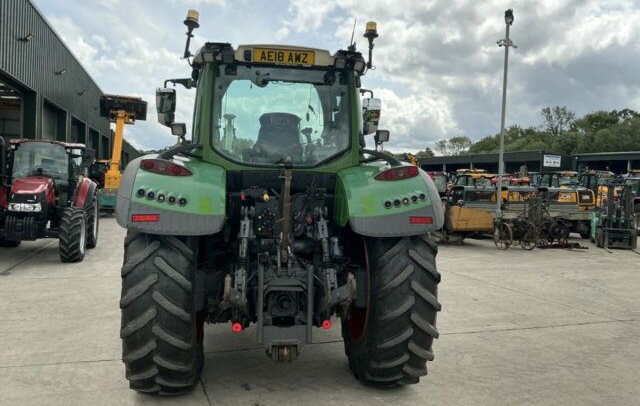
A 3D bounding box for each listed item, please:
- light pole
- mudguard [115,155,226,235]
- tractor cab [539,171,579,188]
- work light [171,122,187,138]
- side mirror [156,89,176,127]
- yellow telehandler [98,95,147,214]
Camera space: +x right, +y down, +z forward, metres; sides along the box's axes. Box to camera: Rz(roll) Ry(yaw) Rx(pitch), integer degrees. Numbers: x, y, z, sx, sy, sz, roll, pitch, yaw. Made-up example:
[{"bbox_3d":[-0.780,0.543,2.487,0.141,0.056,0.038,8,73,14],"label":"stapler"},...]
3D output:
[{"bbox_3d":[6.790,-2.899,19.000,0.700,8.400,0.500,3,2,20],"label":"light pole"},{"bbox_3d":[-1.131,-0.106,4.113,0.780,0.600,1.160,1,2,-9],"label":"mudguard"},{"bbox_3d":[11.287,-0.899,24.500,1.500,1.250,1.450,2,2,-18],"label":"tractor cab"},{"bbox_3d":[-1.153,-0.597,4.230,0.105,0.105,0.080,2,9,5],"label":"work light"},{"bbox_3d":[-1.696,-1.057,5.720,0.220,0.450,0.120,0,2,-22],"label":"side mirror"},{"bbox_3d":[-10.348,-2.725,26.663,2.400,5.900,4.800,1,3,-15],"label":"yellow telehandler"}]

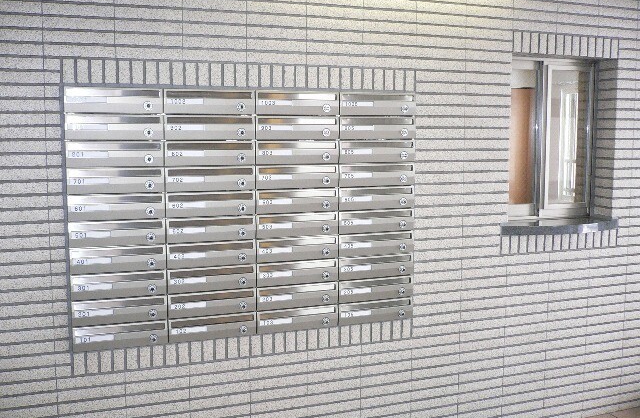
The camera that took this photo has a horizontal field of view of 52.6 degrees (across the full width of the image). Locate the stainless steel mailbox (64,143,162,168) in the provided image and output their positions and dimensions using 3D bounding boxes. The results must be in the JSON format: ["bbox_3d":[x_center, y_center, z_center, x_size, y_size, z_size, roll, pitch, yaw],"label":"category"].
[{"bbox_3d":[-0.782,-0.209,2.474,0.356,0.099,0.100,-2,7,-20],"label":"stainless steel mailbox"}]

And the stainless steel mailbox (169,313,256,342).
[{"bbox_3d":[-0.445,0.476,2.671,0.356,0.099,0.100,-2,7,-20],"label":"stainless steel mailbox"}]

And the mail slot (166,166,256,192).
[{"bbox_3d":[-0.456,-0.127,2.654,0.355,0.099,0.160,-2,7,-19],"label":"mail slot"}]

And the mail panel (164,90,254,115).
[{"bbox_3d":[-0.444,-0.421,2.574,0.356,0.099,0.100,-2,7,-20],"label":"mail panel"}]

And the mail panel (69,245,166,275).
[{"bbox_3d":[-0.783,0.189,2.517,0.356,0.099,0.100,-2,7,-20],"label":"mail panel"}]

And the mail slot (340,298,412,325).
[{"bbox_3d":[0.222,0.444,2.913,0.352,0.098,0.150,-2,7,-20],"label":"mail slot"}]

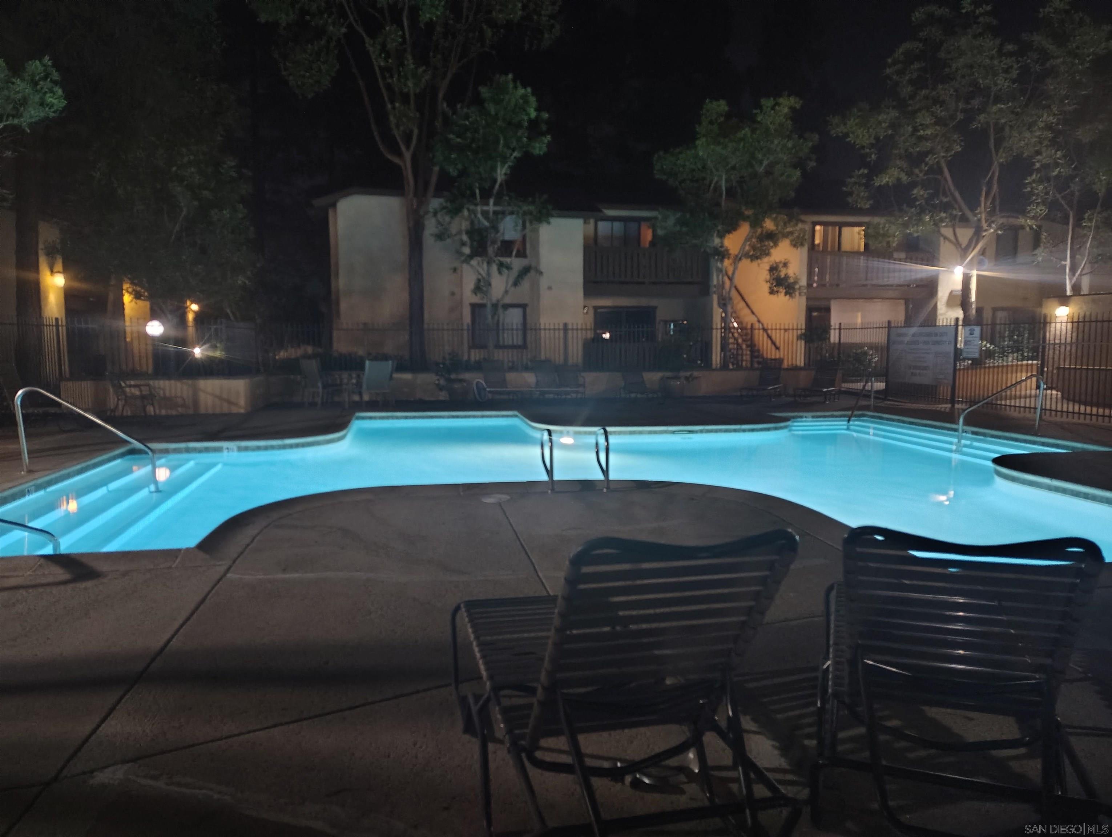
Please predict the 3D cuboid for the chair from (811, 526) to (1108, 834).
[{"bbox_3d":[1.132,0.665,2.433,0.650,0.960,1.680,2,6,19],"label":"chair"}]

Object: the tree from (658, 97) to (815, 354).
[{"bbox_3d":[4.994,-5.100,21.723,4.358,7.652,4.179,0,5,0],"label":"tree"}]

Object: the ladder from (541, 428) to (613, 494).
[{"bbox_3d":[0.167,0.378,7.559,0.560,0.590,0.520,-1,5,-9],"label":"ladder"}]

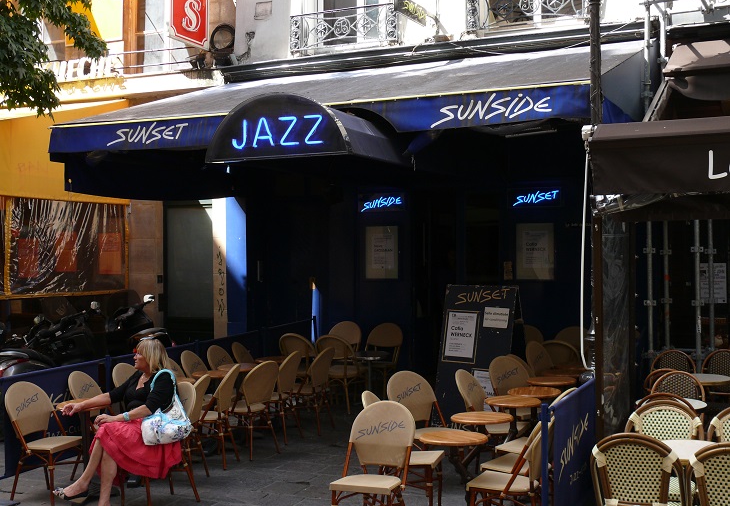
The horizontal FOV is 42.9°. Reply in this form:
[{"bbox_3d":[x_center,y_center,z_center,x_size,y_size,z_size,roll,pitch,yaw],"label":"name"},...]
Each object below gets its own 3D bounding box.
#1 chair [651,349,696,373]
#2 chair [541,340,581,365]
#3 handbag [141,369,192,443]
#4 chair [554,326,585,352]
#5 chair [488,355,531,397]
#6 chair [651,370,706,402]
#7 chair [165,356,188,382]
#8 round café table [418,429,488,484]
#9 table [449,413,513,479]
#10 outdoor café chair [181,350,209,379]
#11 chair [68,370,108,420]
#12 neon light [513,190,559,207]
[{"bbox_3d":[2.935,1.395,8.890,0.490,0.880,0.550,0,0,22],"label":"chair"},{"bbox_3d":[2.200,1.421,10.339,0.490,0.910,0.540,0,-1,27],"label":"chair"},{"bbox_3d":[-1.465,1.140,6.850,0.385,0.560,0.170,-1,0,-14],"label":"handbag"},{"bbox_3d":[2.450,1.360,11.060,0.540,0.930,0.570,0,1,25],"label":"chair"},{"bbox_3d":[1.500,1.477,8.780,0.460,0.930,0.560,-1,1,-33],"label":"chair"},{"bbox_3d":[2.450,1.401,7.285,0.490,0.880,0.550,0,0,21],"label":"chair"},{"bbox_3d":[-1.744,1.443,8.887,0.520,0.891,0.446,-1,0,22],"label":"chair"},{"bbox_3d":[0.568,1.506,5.849,0.441,0.713,0.441,-1,0,0],"label":"round café table"},{"bbox_3d":[0.827,1.498,6.493,0.441,0.713,0.441,-1,0,0],"label":"table"},{"bbox_3d":[-1.598,1.437,9.448,0.520,0.891,0.446,-1,0,20],"label":"outdoor café chair"},{"bbox_3d":[-2.233,1.457,7.871,0.520,0.891,0.446,-1,0,21],"label":"chair"},{"bbox_3d":[2.350,-0.766,12.807,0.720,0.280,0.080,0,-1,25],"label":"neon light"}]

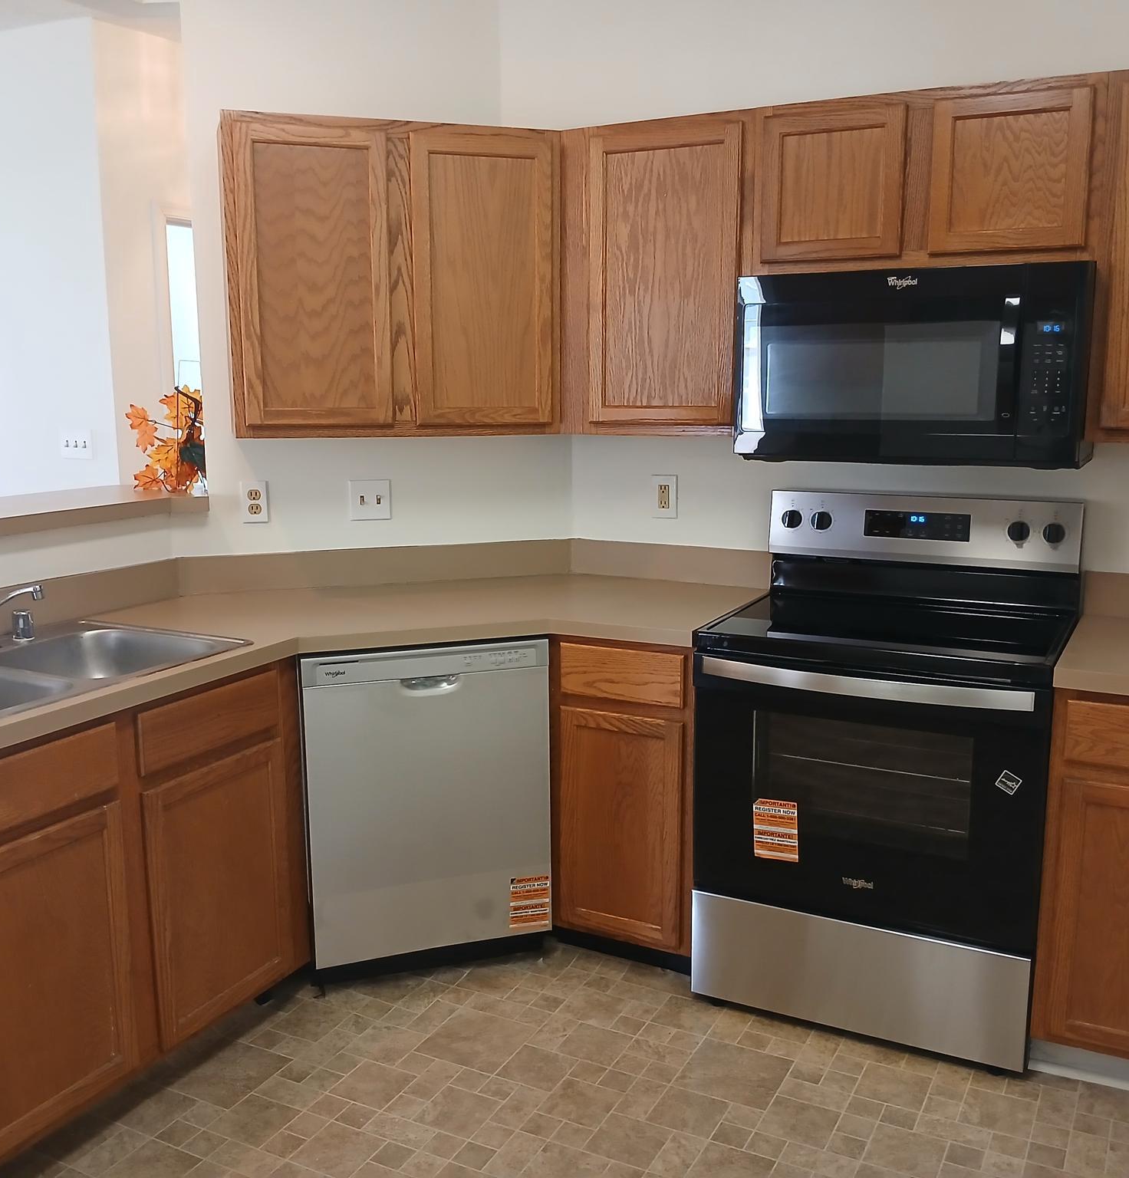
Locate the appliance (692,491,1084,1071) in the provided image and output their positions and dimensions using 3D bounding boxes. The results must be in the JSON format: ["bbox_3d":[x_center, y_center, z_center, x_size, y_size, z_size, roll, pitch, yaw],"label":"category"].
[{"bbox_3d":[0.776,0.402,2.853,0.757,1.195,0.675,5,11,26],"label":"appliance"}]

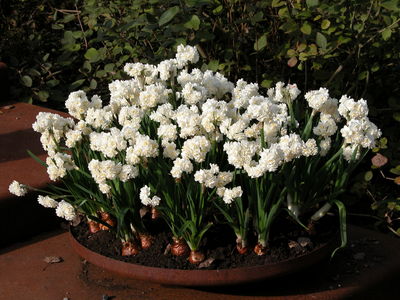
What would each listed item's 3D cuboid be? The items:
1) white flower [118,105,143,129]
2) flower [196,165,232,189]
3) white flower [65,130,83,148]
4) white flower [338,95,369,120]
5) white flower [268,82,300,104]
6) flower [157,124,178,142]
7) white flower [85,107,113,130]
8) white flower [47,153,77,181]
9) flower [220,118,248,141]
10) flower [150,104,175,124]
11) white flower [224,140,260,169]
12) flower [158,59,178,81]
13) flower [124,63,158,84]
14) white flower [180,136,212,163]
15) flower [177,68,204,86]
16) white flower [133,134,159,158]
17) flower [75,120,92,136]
[{"bbox_3d":[-0.186,-0.090,2.850,0.062,0.062,0.063,3,17,10],"label":"white flower"},{"bbox_3d":[0.033,0.066,2.632,0.091,0.058,0.069,0,15,1],"label":"flower"},{"bbox_3d":[-0.338,-0.031,2.844,0.047,0.052,0.046,-2,16,-7],"label":"white flower"},{"bbox_3d":[0.407,-0.113,2.820,0.080,0.067,0.079,0,15,0],"label":"white flower"},{"bbox_3d":[0.238,-0.159,3.000,0.088,0.060,0.068,-10,20,-30],"label":"white flower"},{"bbox_3d":[-0.084,-0.043,2.740,0.057,0.045,0.053,0,15,0],"label":"flower"},{"bbox_3d":[-0.282,-0.087,2.953,0.075,0.065,0.065,-2,16,-5],"label":"white flower"},{"bbox_3d":[-0.365,0.043,2.800,0.077,0.071,0.070,10,20,30],"label":"white flower"},{"bbox_3d":[0.091,-0.054,2.819,0.072,0.057,0.060,0,16,2],"label":"flower"},{"bbox_3d":[-0.099,-0.096,2.800,0.063,0.056,0.063,0,15,0],"label":"flower"},{"bbox_3d":[0.106,0.011,2.660,0.087,0.068,0.075,0,17,0],"label":"white flower"},{"bbox_3d":[-0.091,-0.233,3.077,0.056,0.062,0.055,-1,16,-2],"label":"flower"},{"bbox_3d":[-0.167,-0.218,3.030,0.094,0.061,0.072,5,18,15],"label":"flower"},{"bbox_3d":[-0.011,-0.001,2.620,0.074,0.062,0.074,0,15,0],"label":"white flower"},{"bbox_3d":[-0.027,-0.202,3.020,0.080,0.059,0.071,0,15,0],"label":"flower"},{"bbox_3d":[-0.139,-0.009,2.720,0.065,0.060,0.062,0,17,0],"label":"white flower"},{"bbox_3d":[-0.315,-0.058,2.870,0.047,0.044,0.045,6,18,20],"label":"flower"}]

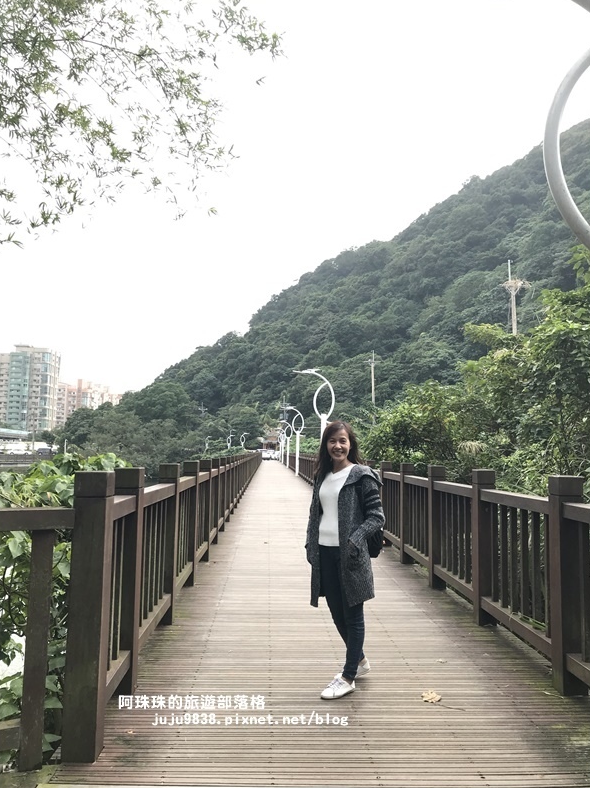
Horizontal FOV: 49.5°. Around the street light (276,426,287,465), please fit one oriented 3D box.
[{"bbox_3d":[-1.577,5.881,71.757,1.310,3.970,0.270,1,-5,-2],"label":"street light"}]

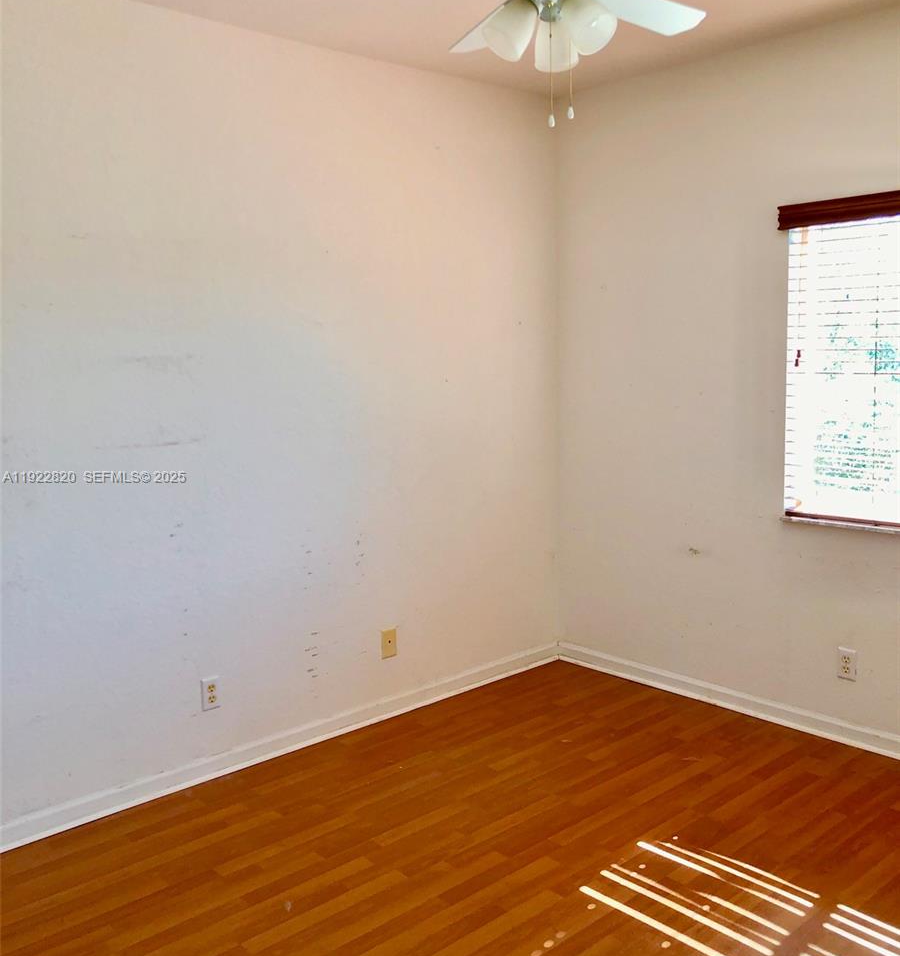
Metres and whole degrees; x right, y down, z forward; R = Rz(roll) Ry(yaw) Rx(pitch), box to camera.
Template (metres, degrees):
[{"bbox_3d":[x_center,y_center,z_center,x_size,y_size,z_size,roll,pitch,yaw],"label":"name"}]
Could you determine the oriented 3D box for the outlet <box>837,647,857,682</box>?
[{"bbox_3d":[1.466,0.691,3.594,0.010,0.115,0.070,-8,10,-41],"label":"outlet"}]

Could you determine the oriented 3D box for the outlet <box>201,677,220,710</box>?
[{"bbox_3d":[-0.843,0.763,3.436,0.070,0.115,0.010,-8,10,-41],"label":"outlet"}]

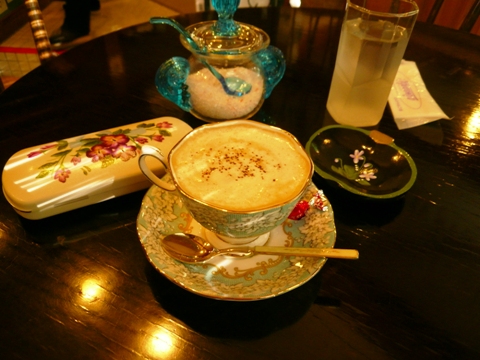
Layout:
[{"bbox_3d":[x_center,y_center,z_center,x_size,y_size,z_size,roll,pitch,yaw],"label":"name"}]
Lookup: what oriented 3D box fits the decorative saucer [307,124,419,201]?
[{"bbox_3d":[0.108,-0.015,0.354,0.099,0.017,0.092,34,51,29],"label":"decorative saucer"}]

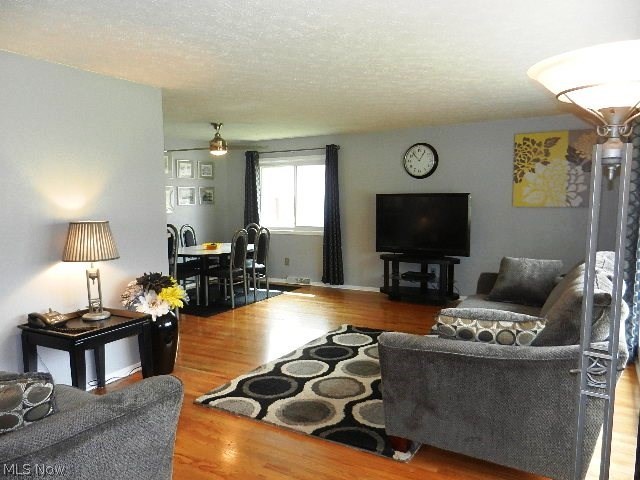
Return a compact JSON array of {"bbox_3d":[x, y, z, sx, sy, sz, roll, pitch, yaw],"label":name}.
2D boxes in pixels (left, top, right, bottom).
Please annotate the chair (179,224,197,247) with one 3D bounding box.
[{"bbox_3d":[-1.820,0.297,6.980,0.515,1.030,0.436,3,6,30],"label":"chair"}]

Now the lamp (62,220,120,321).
[{"bbox_3d":[-1.622,0.213,3.339,0.416,0.693,0.416,3,6,30],"label":"lamp"}]

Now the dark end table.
[{"bbox_3d":[-1.641,0.894,3.307,0.590,0.625,0.610,3,7,31],"label":"dark end table"}]

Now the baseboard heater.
[{"bbox_3d":[-0.377,0.683,7.783,0.465,0.109,0.059,3,6,30],"label":"baseboard heater"}]

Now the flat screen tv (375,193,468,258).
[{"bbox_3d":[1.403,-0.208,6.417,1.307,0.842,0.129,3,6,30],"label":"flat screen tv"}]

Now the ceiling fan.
[{"bbox_3d":[-1.325,-1.306,6.028,1.300,0.420,1.300,3,7,31],"label":"ceiling fan"}]

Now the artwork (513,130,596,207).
[{"bbox_3d":[2.865,-0.858,5.686,0.915,0.920,0.040,3,7,31],"label":"artwork"}]

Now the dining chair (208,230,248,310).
[{"bbox_3d":[-1.212,0.368,6.260,0.515,1.030,0.436,3,6,30],"label":"dining chair"}]

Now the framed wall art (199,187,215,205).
[{"bbox_3d":[-1.948,-0.768,8.070,0.030,0.295,0.375,3,7,31],"label":"framed wall art"}]

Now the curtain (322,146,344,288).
[{"bbox_3d":[0.214,-0.383,7.274,0.406,2.198,0.119,3,6,30],"label":"curtain"}]

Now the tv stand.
[{"bbox_3d":[1.343,0.567,6.492,1.140,0.600,0.410,3,7,31],"label":"tv stand"}]

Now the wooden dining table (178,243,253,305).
[{"bbox_3d":[-1.466,0.485,6.582,1.069,0.733,1.416,3,6,30],"label":"wooden dining table"}]

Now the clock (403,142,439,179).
[{"bbox_3d":[1.428,-1.109,6.519,0.505,0.505,0.060,3,7,31],"label":"clock"}]

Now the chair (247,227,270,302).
[{"bbox_3d":[-1.034,0.345,6.728,0.520,1.030,0.440,3,7,31],"label":"chair"}]

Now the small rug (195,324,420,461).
[{"bbox_3d":[0.367,1.103,3.932,1.584,0.016,2.336,3,6,30],"label":"small rug"}]

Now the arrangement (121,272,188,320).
[{"bbox_3d":[-1.319,0.458,3.784,0.495,0.406,0.535,0,6,0],"label":"arrangement"}]

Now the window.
[{"bbox_3d":[-0.438,-0.733,7.722,1.440,1.280,0.100,3,7,31],"label":"window"}]

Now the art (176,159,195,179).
[{"bbox_3d":[-2.190,-1.160,7.630,0.030,0.290,0.380,3,7,31],"label":"art"}]

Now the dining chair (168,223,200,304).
[{"bbox_3d":[-1.843,0.368,6.044,0.455,1.069,0.535,3,6,30],"label":"dining chair"}]

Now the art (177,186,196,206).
[{"bbox_3d":[-2.189,-0.722,7.670,0.030,0.300,0.385,3,7,31],"label":"art"}]

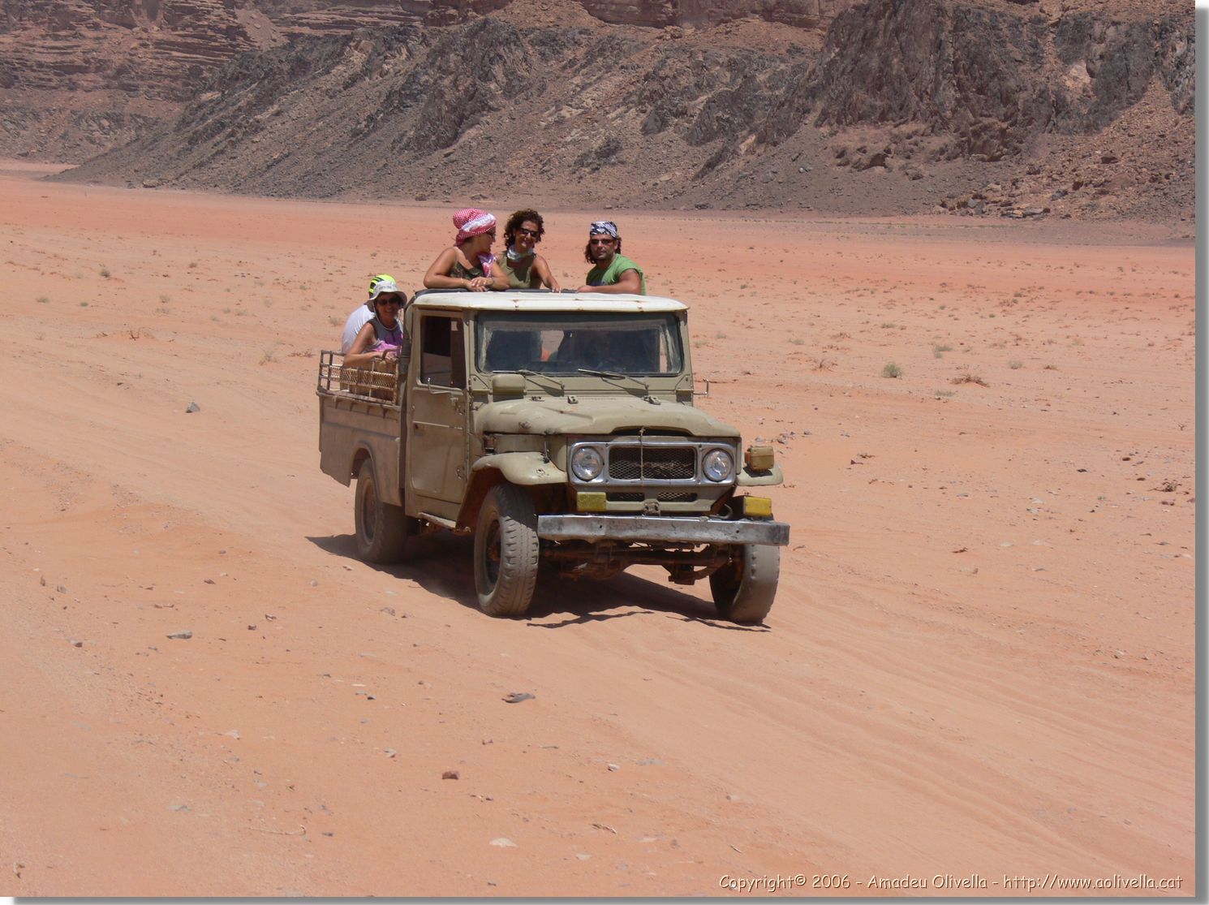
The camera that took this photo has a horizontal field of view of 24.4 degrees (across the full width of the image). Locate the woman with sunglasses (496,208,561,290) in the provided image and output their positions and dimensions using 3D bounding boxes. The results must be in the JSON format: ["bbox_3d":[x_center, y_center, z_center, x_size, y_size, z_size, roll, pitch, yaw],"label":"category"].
[{"bbox_3d":[-0.532,-0.754,18.461,0.460,1.650,0.420,0,4,-16],"label":"woman with sunglasses"}]

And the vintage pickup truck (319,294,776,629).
[{"bbox_3d":[-0.440,-0.069,18.139,1.700,1.940,4.880,0,4,-19],"label":"vintage pickup truck"}]

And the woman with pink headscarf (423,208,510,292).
[{"bbox_3d":[-0.906,-0.748,18.258,0.540,1.650,0.450,0,4,-26],"label":"woman with pink headscarf"}]

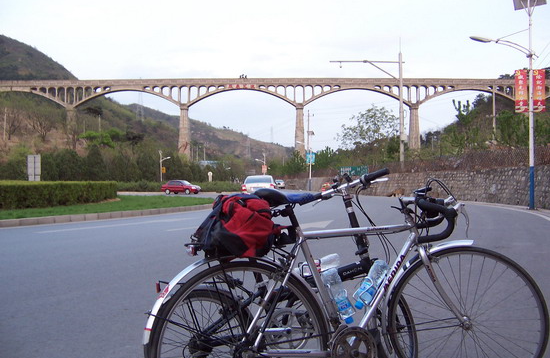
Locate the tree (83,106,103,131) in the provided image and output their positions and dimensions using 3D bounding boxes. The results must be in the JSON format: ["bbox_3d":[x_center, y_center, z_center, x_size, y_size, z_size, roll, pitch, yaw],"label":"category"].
[{"bbox_3d":[-44.572,-14.776,128.000,5.000,6.200,4.800,0,-1,0],"label":"tree"}]

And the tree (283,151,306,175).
[{"bbox_3d":[3.535,-2.719,95.000,4.400,4.500,4.200,0,-1,0],"label":"tree"}]

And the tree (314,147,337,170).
[{"bbox_3d":[7.708,-3.205,80.000,3.500,3.800,3.400,0,-1,0],"label":"tree"}]

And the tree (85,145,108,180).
[{"bbox_3d":[-26.566,-2.158,78.000,3.600,5.700,3.500,0,-1,0],"label":"tree"}]

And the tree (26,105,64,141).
[{"bbox_3d":[-51.671,-12.496,118.000,8.500,8.200,8.000,0,-1,0],"label":"tree"}]

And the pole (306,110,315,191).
[{"bbox_3d":[5.351,-4.296,79.000,1.100,12.400,0.700,0,-1,0],"label":"pole"}]

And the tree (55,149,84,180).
[{"bbox_3d":[-30.584,-1.860,78.000,4.400,5.200,4.200,0,-1,0],"label":"tree"}]

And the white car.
[{"bbox_3d":[-0.830,0.580,28.800,1.740,1.460,4.500,0,-1,2],"label":"white car"}]

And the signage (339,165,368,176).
[{"bbox_3d":[8.798,-0.885,58.000,3.200,1.200,0.150,0,-1,6],"label":"signage"}]

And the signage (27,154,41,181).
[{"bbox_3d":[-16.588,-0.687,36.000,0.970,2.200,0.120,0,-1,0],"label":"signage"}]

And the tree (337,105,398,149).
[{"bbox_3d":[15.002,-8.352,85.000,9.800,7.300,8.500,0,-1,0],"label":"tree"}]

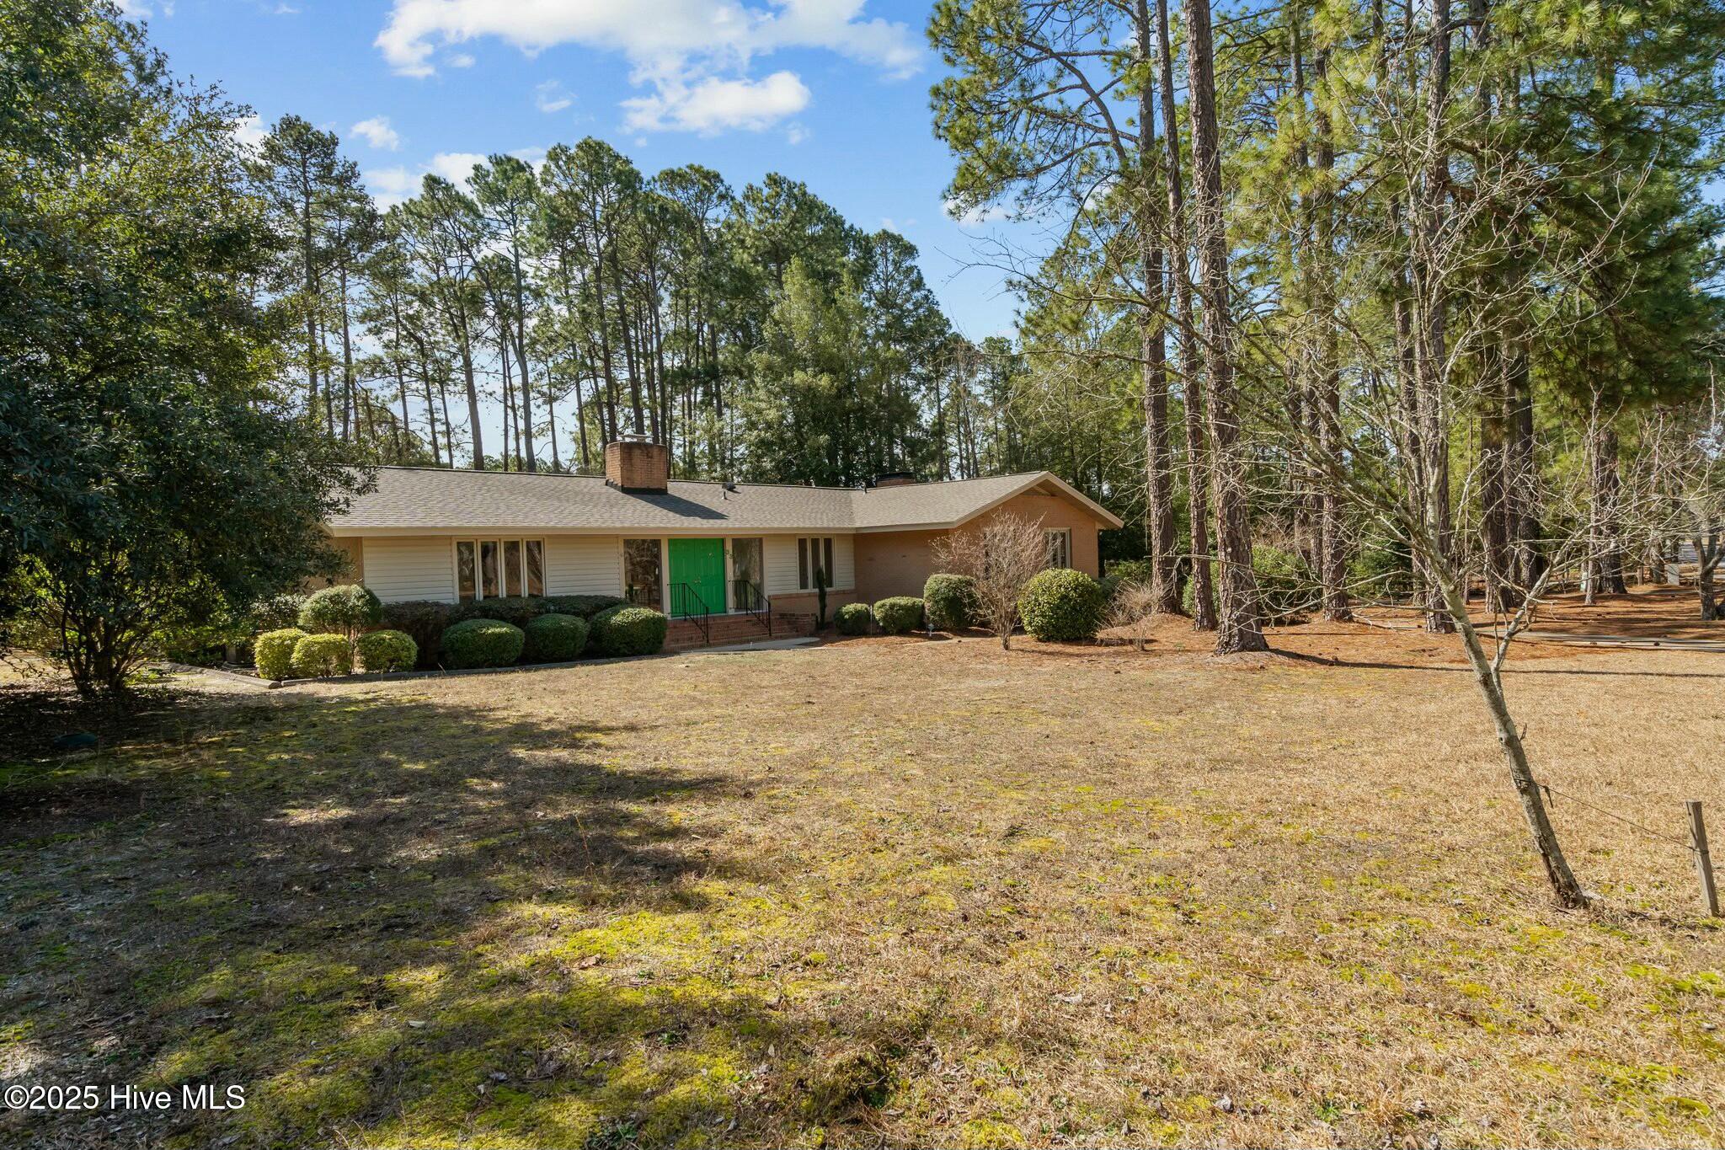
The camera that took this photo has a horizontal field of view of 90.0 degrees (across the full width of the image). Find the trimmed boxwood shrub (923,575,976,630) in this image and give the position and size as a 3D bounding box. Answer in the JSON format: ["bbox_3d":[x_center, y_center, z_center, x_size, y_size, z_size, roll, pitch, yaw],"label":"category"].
[{"bbox_3d":[2.346,0.740,23.100,1.420,1.550,1.380,-1,1,6],"label":"trimmed boxwood shrub"}]

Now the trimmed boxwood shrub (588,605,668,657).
[{"bbox_3d":[-5.366,1.300,19.866,1.420,1.160,1.650,0,2,44],"label":"trimmed boxwood shrub"}]

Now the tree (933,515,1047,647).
[{"bbox_3d":[2.821,0.133,18.900,2.500,3.050,2.400,-1,1,8],"label":"tree"}]

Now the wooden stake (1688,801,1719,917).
[{"bbox_3d":[4.688,1.583,4.800,0.055,0.650,0.055,-10,-1,17],"label":"wooden stake"}]

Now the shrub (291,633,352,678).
[{"bbox_3d":[-9.914,1.482,15.800,0.980,0.860,0.950,-2,2,-32],"label":"shrub"}]

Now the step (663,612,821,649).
[{"bbox_3d":[-3.644,1.466,22.301,1.800,0.640,4.750,0,2,44],"label":"step"}]

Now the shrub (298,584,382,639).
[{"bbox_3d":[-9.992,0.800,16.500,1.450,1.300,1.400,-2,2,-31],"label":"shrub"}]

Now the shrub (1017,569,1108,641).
[{"bbox_3d":[4.605,0.677,19.915,1.950,1.670,1.950,0,2,44],"label":"shrub"}]

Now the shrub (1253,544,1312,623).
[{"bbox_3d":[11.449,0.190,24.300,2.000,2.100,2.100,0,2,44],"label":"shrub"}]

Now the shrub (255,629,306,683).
[{"bbox_3d":[-10.777,1.476,16.000,0.900,1.000,0.900,-3,2,-34],"label":"shrub"}]

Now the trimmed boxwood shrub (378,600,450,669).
[{"bbox_3d":[-8.830,1.164,17.178,1.050,1.260,1.400,0,2,44],"label":"trimmed boxwood shrub"}]

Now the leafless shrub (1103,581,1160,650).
[{"bbox_3d":[5.626,0.872,18.000,1.250,1.480,1.200,-1,1,17],"label":"leafless shrub"}]

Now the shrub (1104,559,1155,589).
[{"bbox_3d":[9.485,0.095,30.500,1.900,1.400,1.700,-1,1,17],"label":"shrub"}]

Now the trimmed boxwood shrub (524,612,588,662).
[{"bbox_3d":[-6.600,1.351,18.584,1.280,1.060,1.330,0,2,44],"label":"trimmed boxwood shrub"}]

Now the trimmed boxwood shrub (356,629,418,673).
[{"bbox_3d":[-8.909,1.423,16.185,1.060,0.810,1.090,0,2,44],"label":"trimmed boxwood shrub"}]

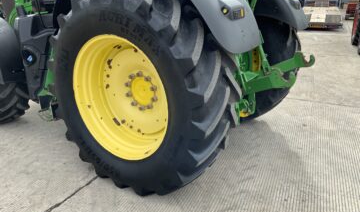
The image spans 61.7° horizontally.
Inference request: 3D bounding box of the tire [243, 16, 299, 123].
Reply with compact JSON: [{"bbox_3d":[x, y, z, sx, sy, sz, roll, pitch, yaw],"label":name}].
[{"bbox_3d":[0.739,-0.723,4.455,1.890,1.840,0.640,11,22,32],"label":"tire"}]

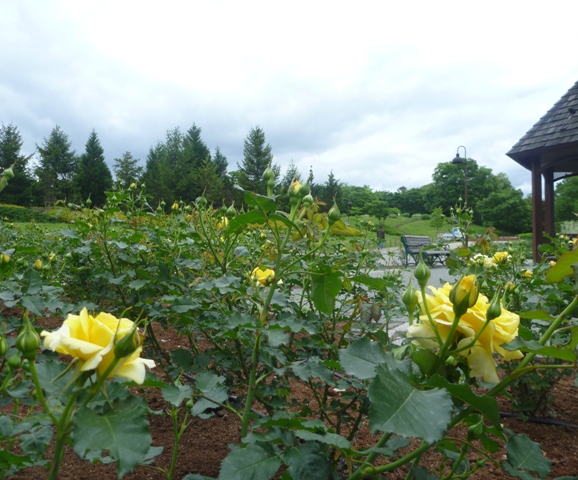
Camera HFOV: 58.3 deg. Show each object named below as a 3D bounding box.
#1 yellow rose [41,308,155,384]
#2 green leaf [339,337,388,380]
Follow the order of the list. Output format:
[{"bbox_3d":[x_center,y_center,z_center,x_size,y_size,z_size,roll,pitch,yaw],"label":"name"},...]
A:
[{"bbox_3d":[-0.169,0.095,0.460,0.101,0.068,0.085,-1,0,0],"label":"yellow rose"},{"bbox_3d":[0.075,0.119,0.520,0.051,0.044,0.040,-1,0,0],"label":"green leaf"}]

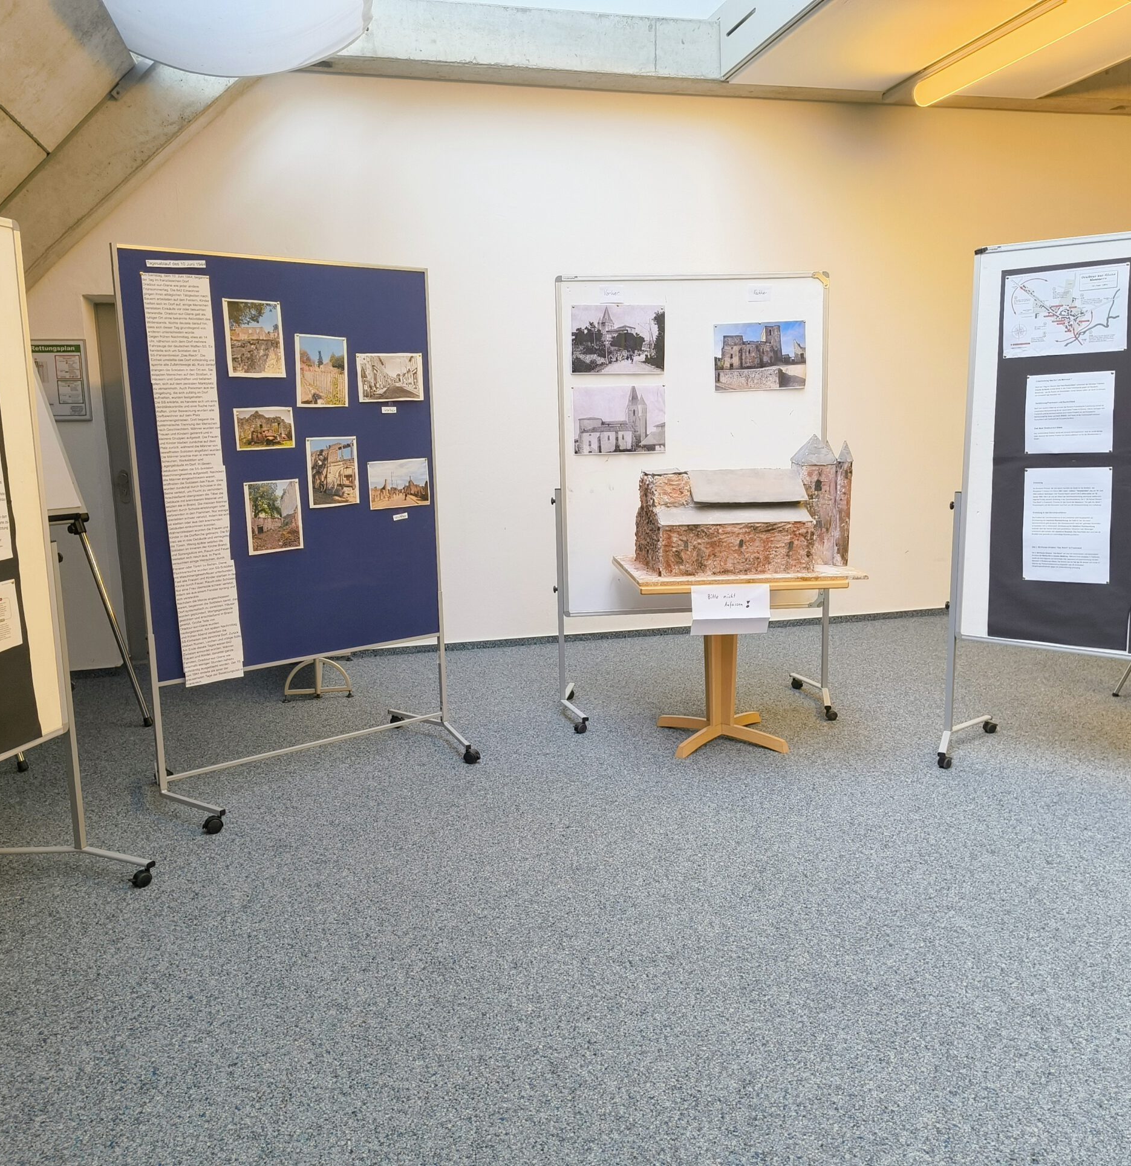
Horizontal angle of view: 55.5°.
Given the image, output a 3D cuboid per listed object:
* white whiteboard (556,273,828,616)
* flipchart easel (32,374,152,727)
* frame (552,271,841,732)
[{"bbox_3d":[0.589,-0.615,4.883,1.225,1.525,0.035,-2,9,-4],"label":"white whiteboard"},{"bbox_3d":[-2.487,-0.248,4.725,0.860,1.920,0.800,3,10,23],"label":"flipchart easel"},{"bbox_3d":[0.594,-0.384,4.921,1.280,2.000,0.610,-2,9,-4],"label":"frame"}]

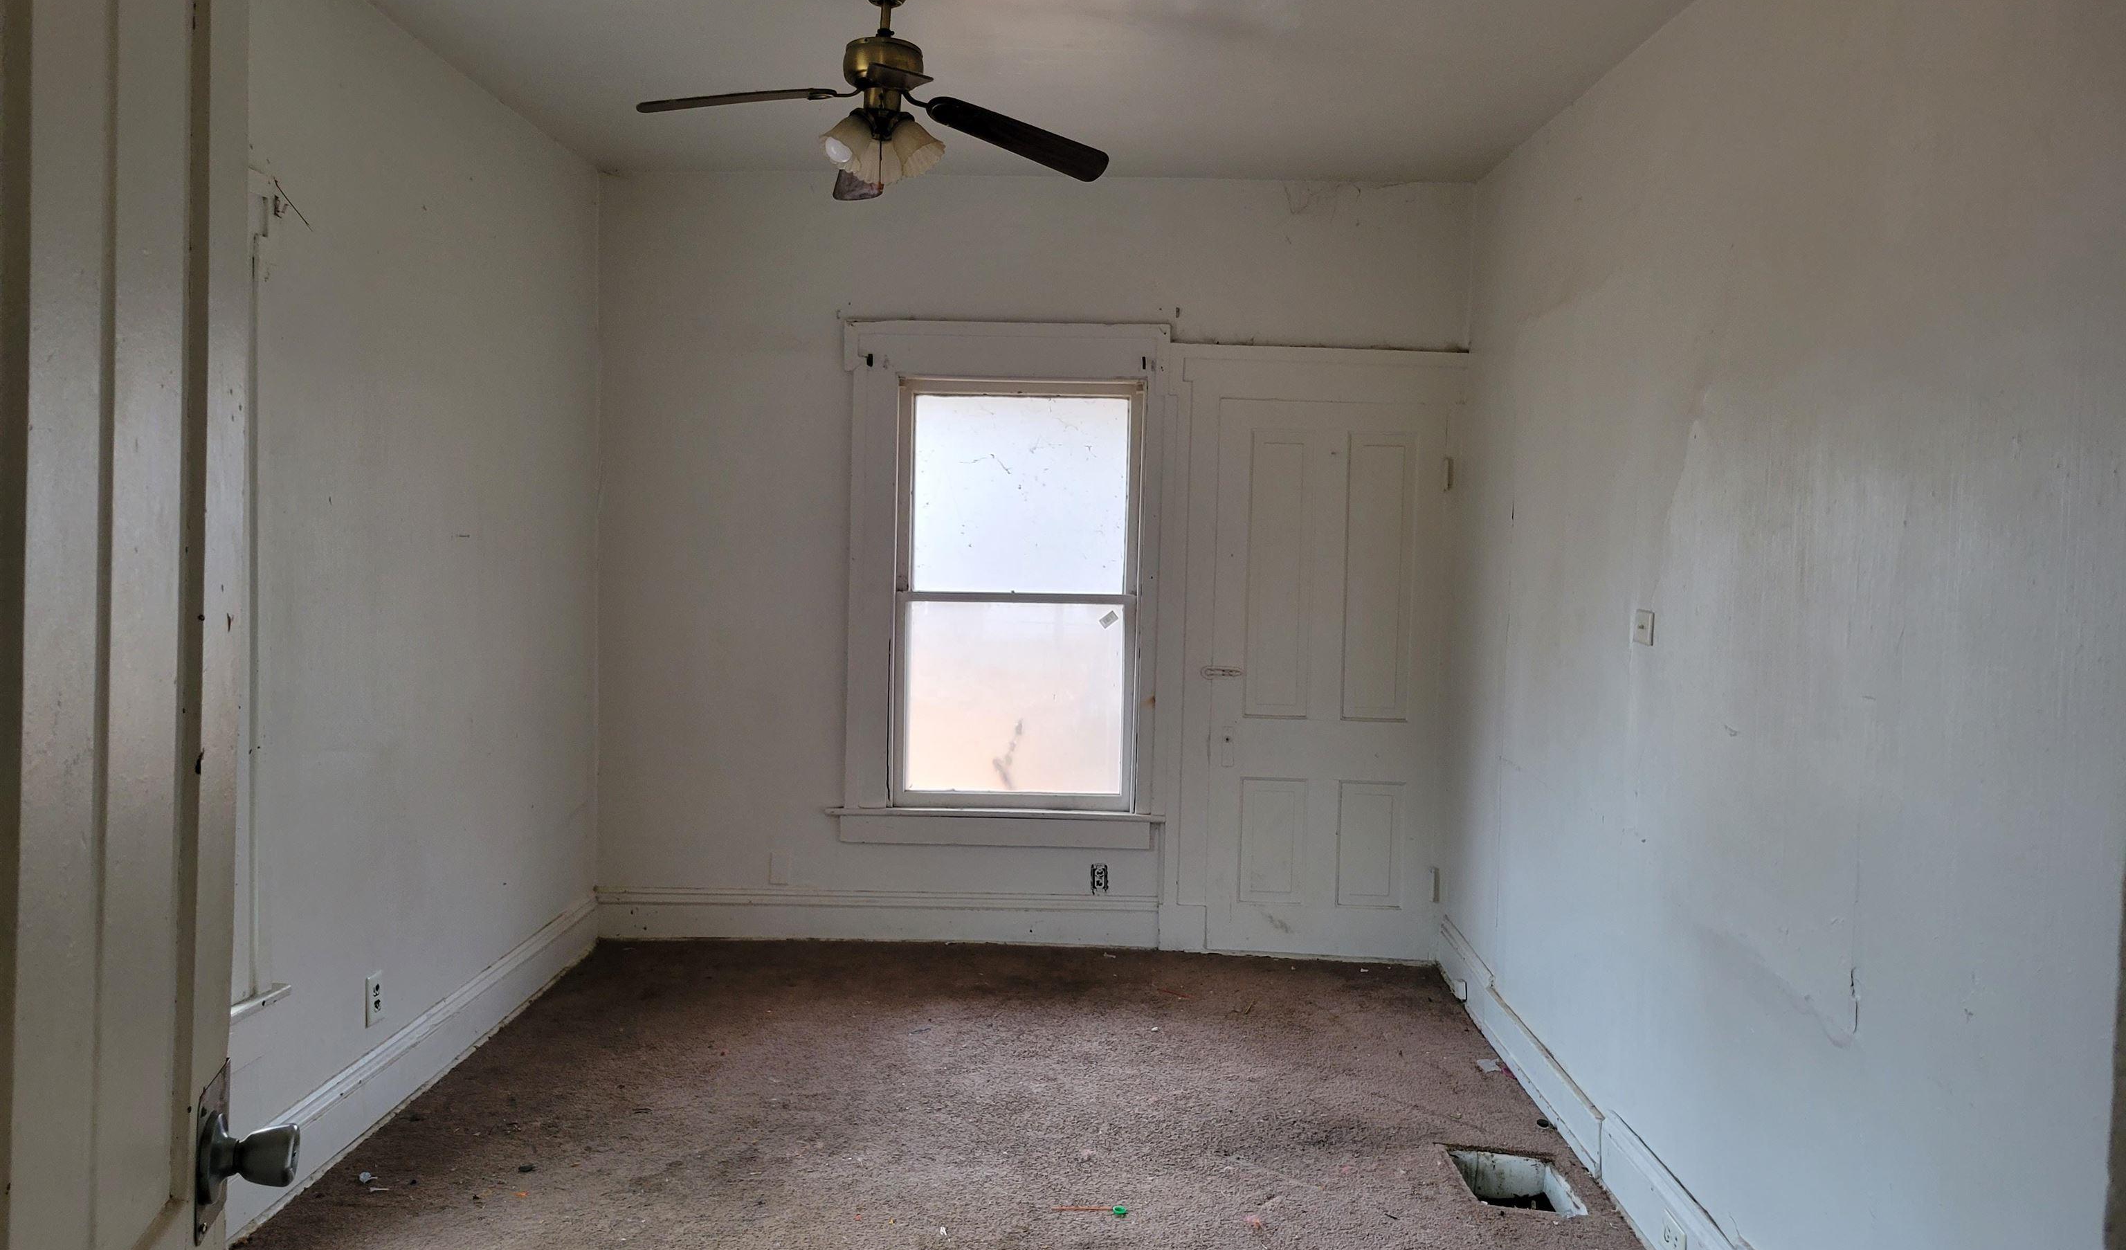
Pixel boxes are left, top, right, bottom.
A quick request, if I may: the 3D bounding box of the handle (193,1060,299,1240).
[{"bbox_3d":[-0.668,0.433,1.321,0.064,0.112,0.088,0,3,-15],"label":"handle"}]

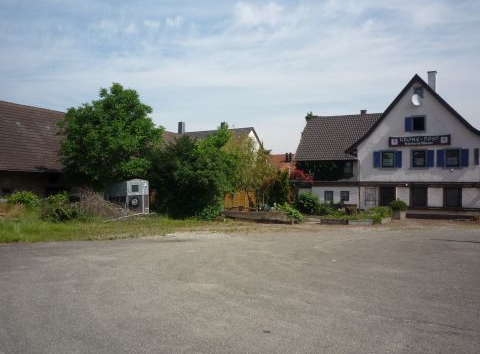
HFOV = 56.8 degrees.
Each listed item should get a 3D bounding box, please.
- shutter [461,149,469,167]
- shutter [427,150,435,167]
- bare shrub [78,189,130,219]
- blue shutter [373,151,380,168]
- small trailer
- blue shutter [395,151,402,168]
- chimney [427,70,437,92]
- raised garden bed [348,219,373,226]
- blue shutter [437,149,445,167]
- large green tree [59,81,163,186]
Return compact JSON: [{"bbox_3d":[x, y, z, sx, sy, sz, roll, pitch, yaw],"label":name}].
[{"bbox_3d":[14.256,-1.171,28.088,0.480,1.130,0.050,0,-1,28],"label":"shutter"},{"bbox_3d":[12.477,-1.177,29.016,0.480,1.130,0.050,0,-1,28],"label":"shutter"},{"bbox_3d":[-8.398,1.704,27.500,2.900,1.750,2.300,0,-1,0],"label":"bare shrub"},{"bbox_3d":[9.480,-1.179,30.590,0.480,1.130,0.050,0,-1,28],"label":"blue shutter"},{"bbox_3d":[-7.593,1.373,30.000,1.650,2.300,3.100,1,-1,-42],"label":"small trailer"},{"bbox_3d":[11.146,-1.226,31.085,0.430,1.180,0.060,0,-1,24],"label":"blue shutter"},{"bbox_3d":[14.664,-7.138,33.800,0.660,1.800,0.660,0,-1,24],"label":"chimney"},{"bbox_3d":[6.893,2.556,25.386,1.400,0.340,0.800,0,-1,15],"label":"raised garden bed"},{"bbox_3d":[13.591,-1.216,29.986,0.440,1.180,0.060,0,-1,24],"label":"blue shutter"},{"bbox_3d":[-9.923,-2.057,34.000,7.700,9.600,7.300,0,-1,0],"label":"large green tree"}]

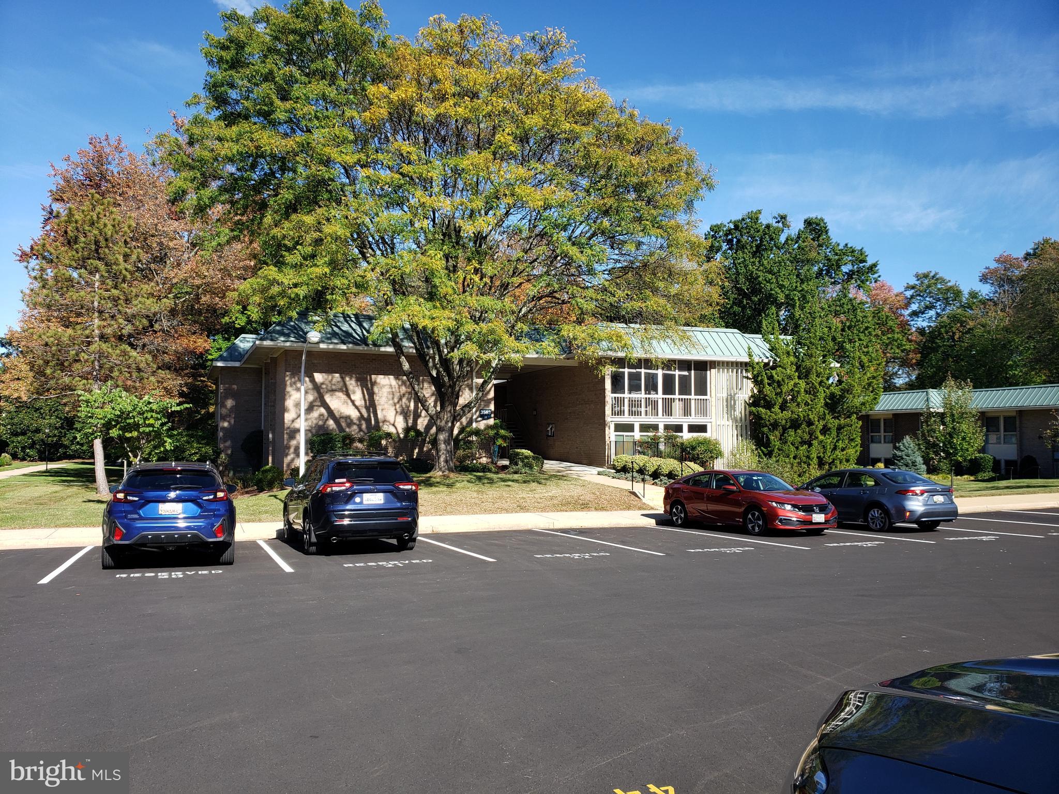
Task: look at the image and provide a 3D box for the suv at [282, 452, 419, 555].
[{"bbox_3d":[-3.524,1.960,15.246,1.880,1.730,4.600,2,-4,-24],"label":"suv"}]

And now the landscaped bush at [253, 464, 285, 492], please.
[{"bbox_3d":[-8.618,2.646,26.328,1.000,0.920,1.000,1,-4,-18],"label":"landscaped bush"}]

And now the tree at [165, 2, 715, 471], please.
[{"bbox_3d":[-3.077,-5.648,28.215,18.000,16.600,15.500,0,-4,-6],"label":"tree"}]

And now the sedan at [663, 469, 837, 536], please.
[{"bbox_3d":[4.915,2.364,18.298,1.820,1.420,4.630,2,-4,-25],"label":"sedan"}]

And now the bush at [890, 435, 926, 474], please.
[{"bbox_3d":[20.007,3.180,42.070,1.750,2.250,1.750,-2,-4,25],"label":"bush"}]

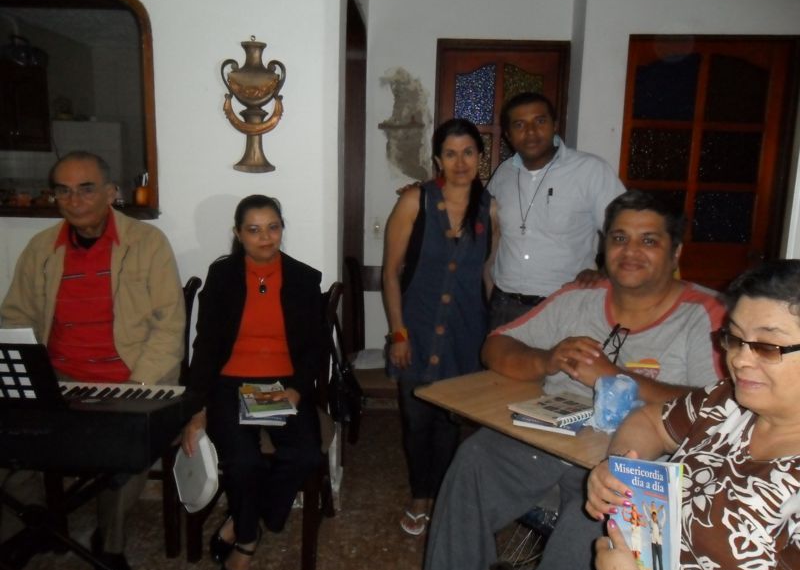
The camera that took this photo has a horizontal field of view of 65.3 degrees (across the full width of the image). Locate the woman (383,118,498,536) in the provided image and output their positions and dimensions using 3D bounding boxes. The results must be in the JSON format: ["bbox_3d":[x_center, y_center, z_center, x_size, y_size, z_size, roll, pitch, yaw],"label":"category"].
[{"bbox_3d":[0.155,0.176,2.468,0.440,1.620,0.300,1,9,-2],"label":"woman"}]

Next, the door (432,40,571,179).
[{"bbox_3d":[0.563,-0.289,3.699,0.770,2.170,0.100,2,9,2],"label":"door"}]

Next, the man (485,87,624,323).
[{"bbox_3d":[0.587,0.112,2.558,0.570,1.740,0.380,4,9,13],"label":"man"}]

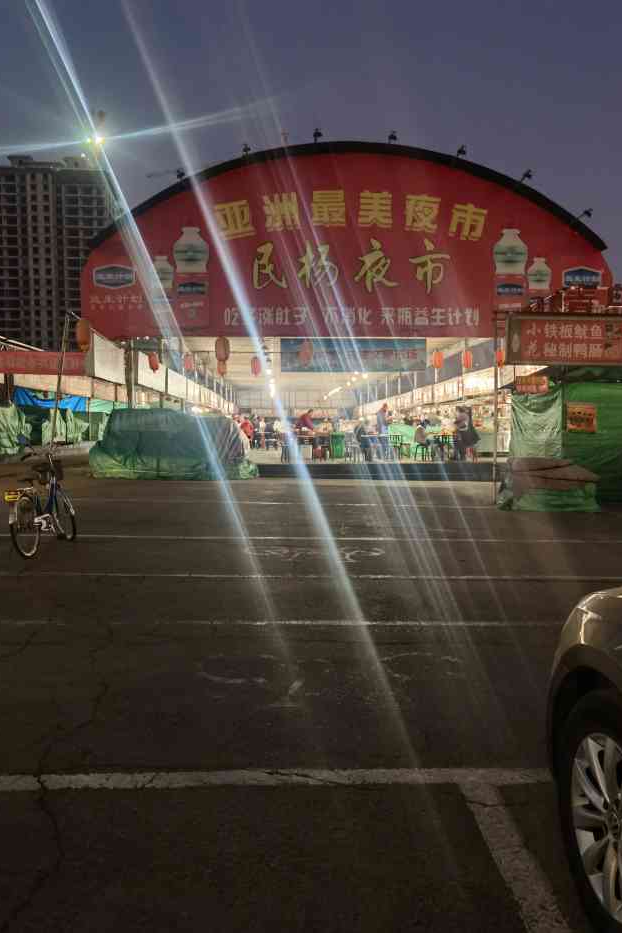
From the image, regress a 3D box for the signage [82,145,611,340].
[{"bbox_3d":[1.034,-6.539,21.200,15.300,5.660,0.300,0,3,0],"label":"signage"}]

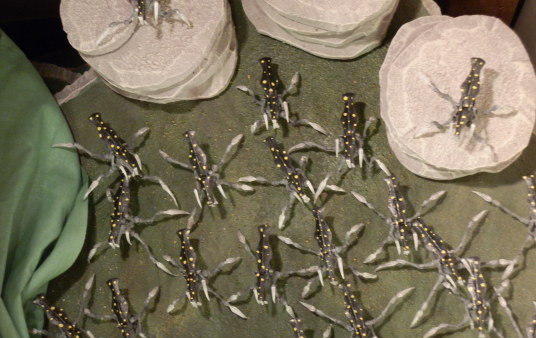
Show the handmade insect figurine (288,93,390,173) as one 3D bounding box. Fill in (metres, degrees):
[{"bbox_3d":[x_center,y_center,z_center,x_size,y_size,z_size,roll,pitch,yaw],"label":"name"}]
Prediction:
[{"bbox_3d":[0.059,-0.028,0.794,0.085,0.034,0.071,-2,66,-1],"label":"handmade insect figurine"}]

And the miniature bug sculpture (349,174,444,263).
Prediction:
[{"bbox_3d":[0.112,0.037,0.765,0.081,0.034,0.066,-10,66,-5],"label":"miniature bug sculpture"}]

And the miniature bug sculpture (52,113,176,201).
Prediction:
[{"bbox_3d":[-0.122,-0.003,0.783,0.080,0.034,0.110,-34,70,-14],"label":"miniature bug sculpture"}]

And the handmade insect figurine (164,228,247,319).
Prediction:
[{"bbox_3d":[-0.051,0.085,0.744,0.065,0.034,0.075,-11,66,-5],"label":"handmade insect figurine"}]

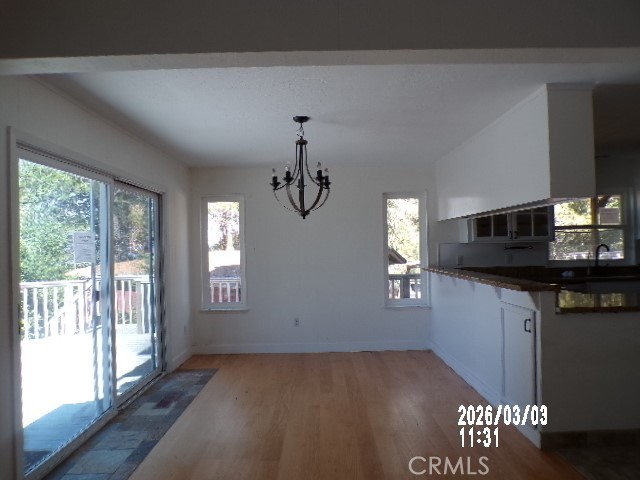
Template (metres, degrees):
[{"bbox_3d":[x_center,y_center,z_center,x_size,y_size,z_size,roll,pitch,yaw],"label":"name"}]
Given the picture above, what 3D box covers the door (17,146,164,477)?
[{"bbox_3d":[-1.709,0.462,3.678,0.130,1.980,2.440,-1,-1,-1],"label":"door"}]

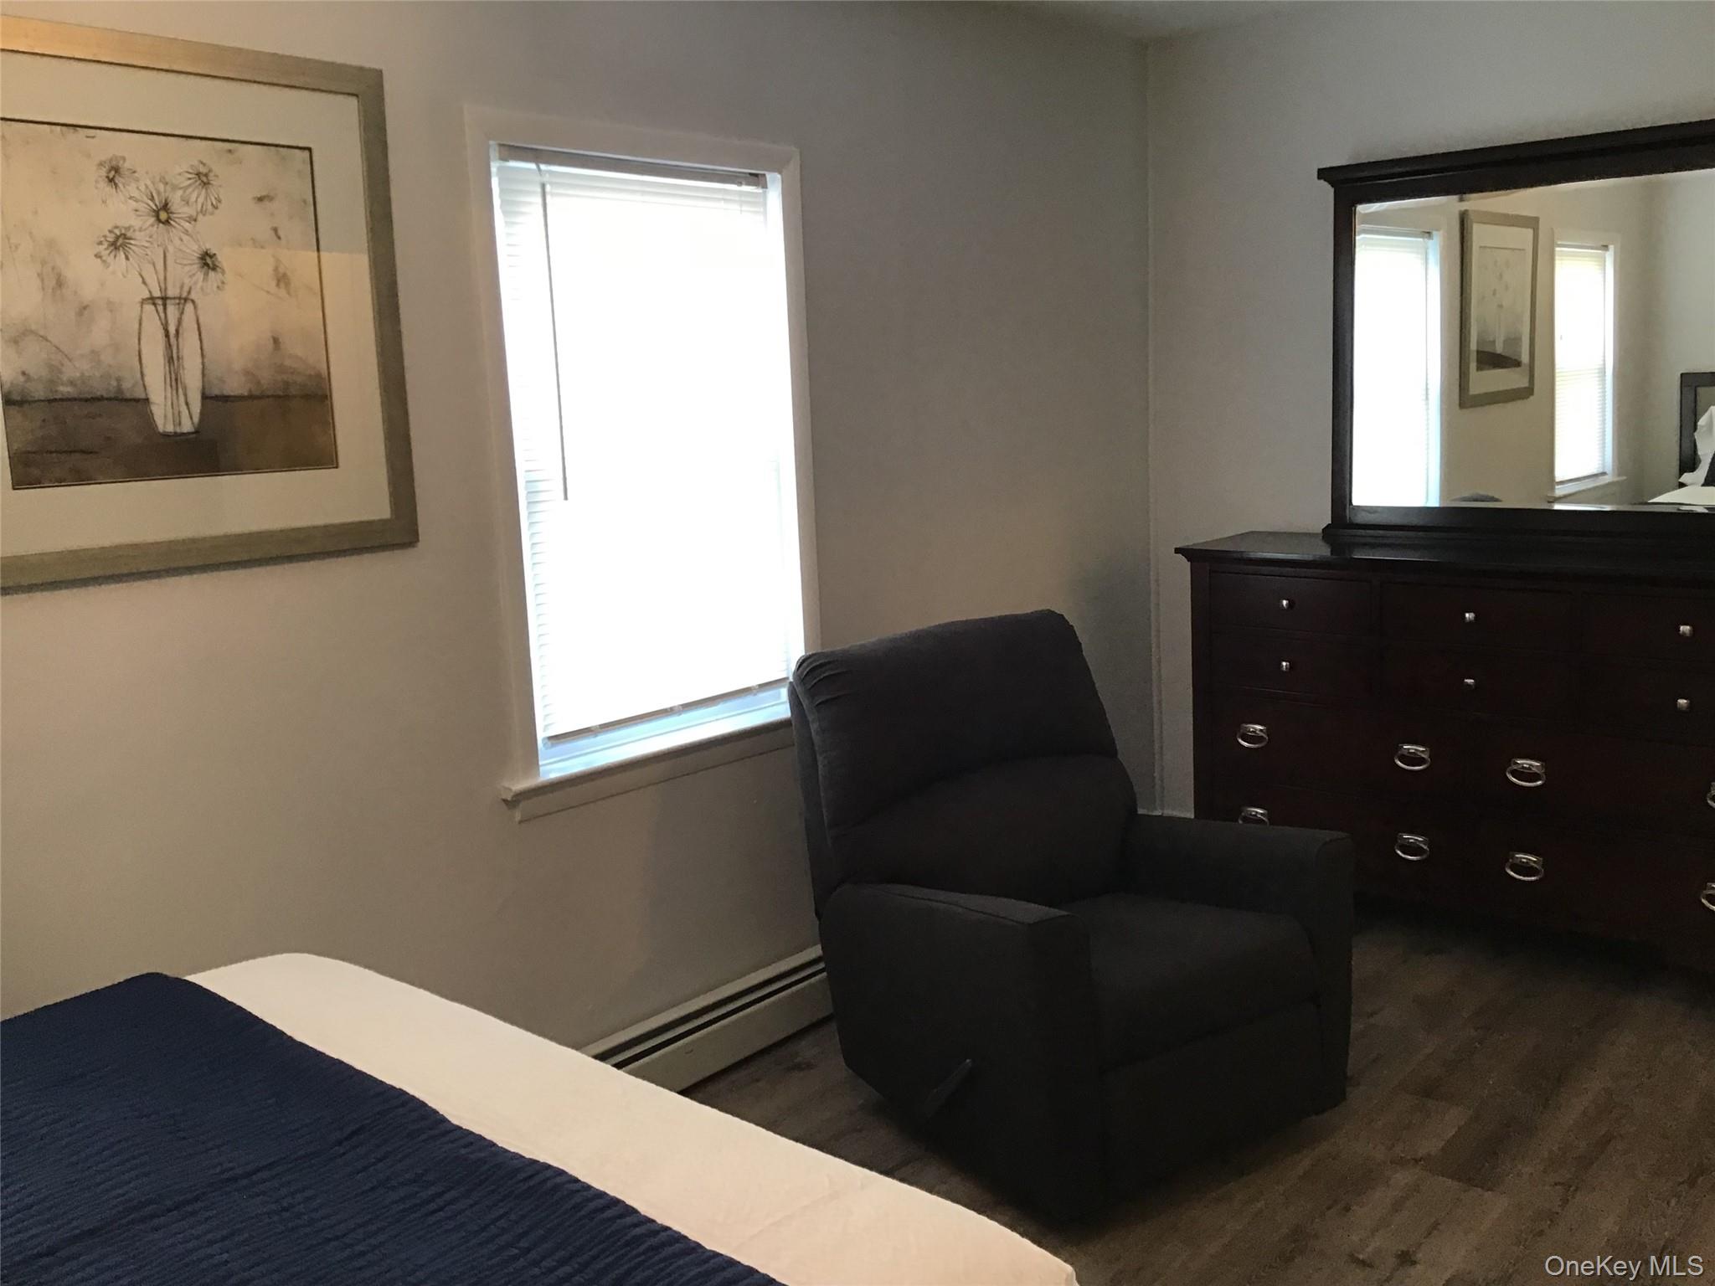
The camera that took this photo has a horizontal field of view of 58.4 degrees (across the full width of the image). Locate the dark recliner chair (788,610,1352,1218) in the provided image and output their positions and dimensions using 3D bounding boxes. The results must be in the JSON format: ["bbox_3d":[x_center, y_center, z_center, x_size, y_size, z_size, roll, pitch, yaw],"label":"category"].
[{"bbox_3d":[0.409,0.480,3.209,0.806,0.982,0.939,-8,11,-30],"label":"dark recliner chair"}]

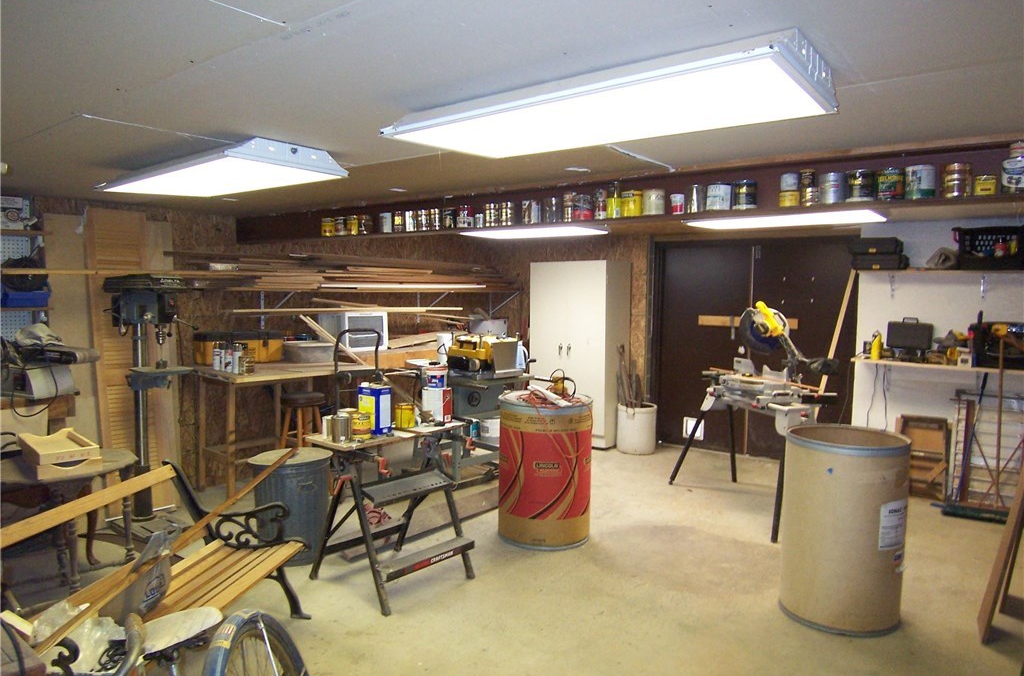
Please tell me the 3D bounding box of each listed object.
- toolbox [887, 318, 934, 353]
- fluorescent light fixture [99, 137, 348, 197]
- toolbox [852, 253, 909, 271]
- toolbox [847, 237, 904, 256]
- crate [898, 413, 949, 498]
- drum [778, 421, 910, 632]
[{"bbox_3d":[2.995,-0.034,5.114,0.291,0.228,0.100,3,5,37],"label":"toolbox"},{"bbox_3d":[-1.402,-0.795,3.228,1.215,0.105,0.605,3,5,38],"label":"fluorescent light fixture"},{"bbox_3d":[2.827,-0.576,5.228,0.326,0.123,0.290,3,5,37],"label":"toolbox"},{"bbox_3d":[2.793,-0.696,5.221,0.333,0.127,0.290,3,5,37],"label":"toolbox"},{"bbox_3d":[3.141,0.906,5.188,0.320,0.610,0.160,4,6,38],"label":"crate"},{"bbox_3d":[1.581,0.884,3.253,0.530,0.855,0.530,3,5,37],"label":"drum"}]

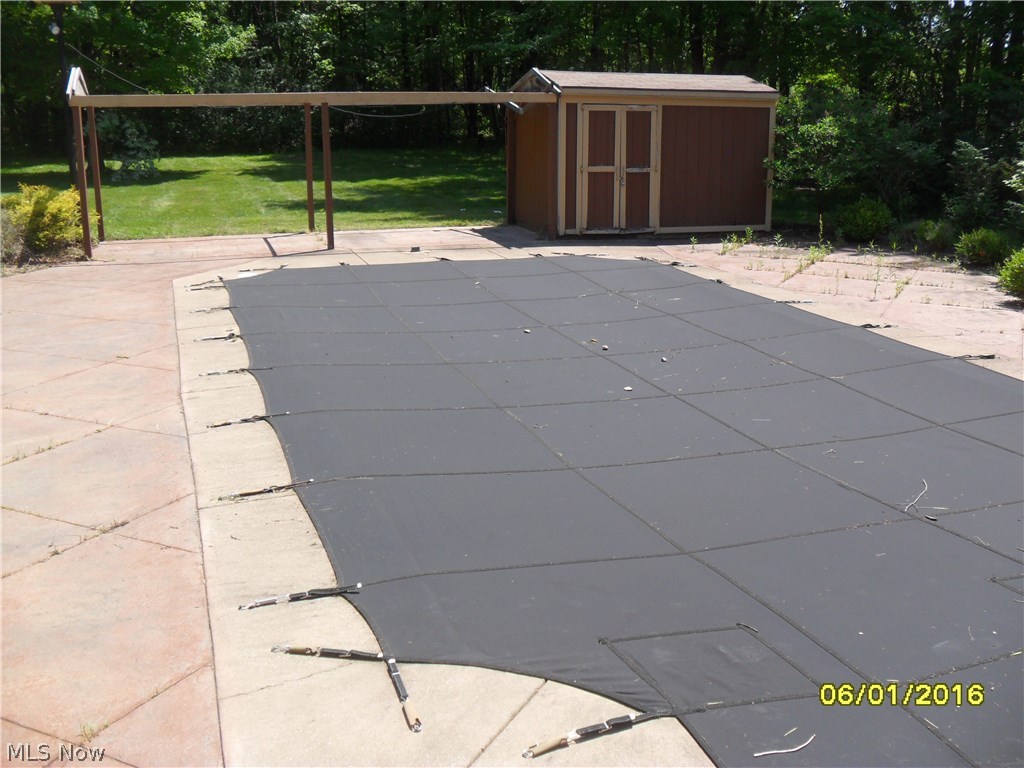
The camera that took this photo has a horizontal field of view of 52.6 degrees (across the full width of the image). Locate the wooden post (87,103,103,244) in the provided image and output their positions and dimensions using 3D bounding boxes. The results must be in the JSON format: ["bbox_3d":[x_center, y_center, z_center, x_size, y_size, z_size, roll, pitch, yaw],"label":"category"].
[{"bbox_3d":[-6.365,-3.240,15.862,0.095,2.050,0.095,-4,16,-16],"label":"wooden post"}]

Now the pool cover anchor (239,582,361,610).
[{"bbox_3d":[-0.918,0.928,4.509,0.517,0.042,0.045,-6,16,-20],"label":"pool cover anchor"}]

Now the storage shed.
[{"bbox_3d":[2.146,-3.968,17.586,3.830,2.600,2.520,-4,16,-16],"label":"storage shed"}]

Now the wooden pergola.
[{"bbox_3d":[-2.906,-3.510,15.974,6.950,2.560,2.350,-4,16,-16],"label":"wooden pergola"}]

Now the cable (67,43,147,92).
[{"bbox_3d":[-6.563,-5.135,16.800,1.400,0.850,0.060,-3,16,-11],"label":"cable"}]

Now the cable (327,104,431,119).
[{"bbox_3d":[-1.977,-4.066,15.450,1.500,0.200,0.050,-4,16,-16],"label":"cable"}]

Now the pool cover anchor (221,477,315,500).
[{"bbox_3d":[-1.353,0.588,5.754,0.521,0.042,0.045,-8,17,-28],"label":"pool cover anchor"}]

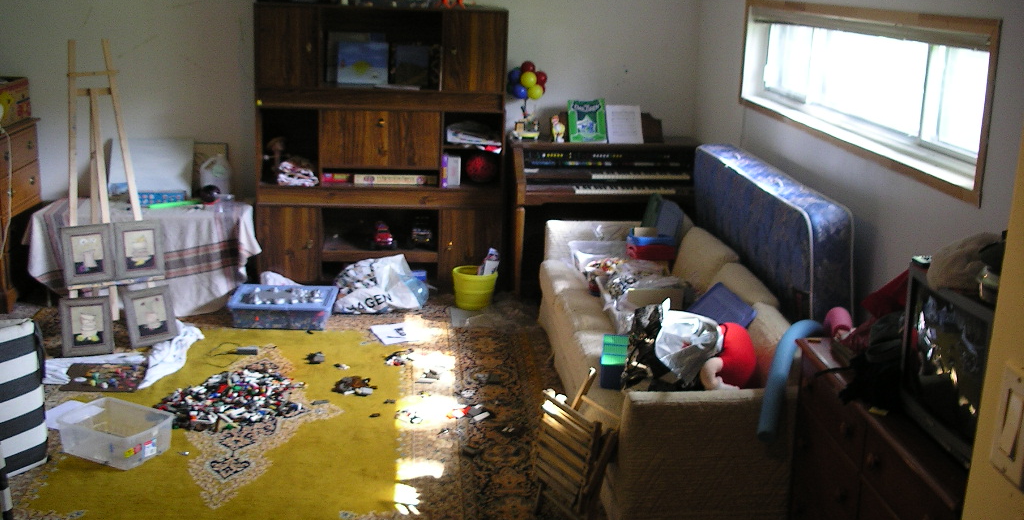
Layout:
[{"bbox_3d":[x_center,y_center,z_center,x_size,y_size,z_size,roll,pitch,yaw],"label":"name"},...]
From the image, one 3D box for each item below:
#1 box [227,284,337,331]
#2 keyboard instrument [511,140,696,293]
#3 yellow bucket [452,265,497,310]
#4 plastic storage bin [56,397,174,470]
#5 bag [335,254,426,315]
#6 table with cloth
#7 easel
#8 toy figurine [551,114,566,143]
[{"bbox_3d":[-1.301,0.273,6.208,0.545,0.143,0.437,2,15,0],"label":"box"},{"bbox_3d":[0.587,-0.296,6.960,1.150,0.910,0.620,1,15,-5],"label":"keyboard instrument"},{"bbox_3d":[-0.226,0.165,6.457,0.255,0.215,0.255,1,15,-5],"label":"yellow bucket"},{"bbox_3d":[-1.577,0.697,4.377,0.367,0.145,0.258,9,16,25],"label":"plastic storage bin"},{"bbox_3d":[-0.787,0.126,6.553,0.533,0.278,0.412,0,15,-5],"label":"bag"},{"bbox_3d":[-2.115,-0.027,6.415,1.205,0.572,0.588,0,15,-5],"label":"table with cloth"},{"bbox_3d":[-2.099,-0.355,5.610,0.500,1.520,0.480,-6,17,-29],"label":"easel"},{"bbox_3d":[0.287,-0.818,6.820,0.085,0.165,0.075,6,15,15],"label":"toy figurine"}]

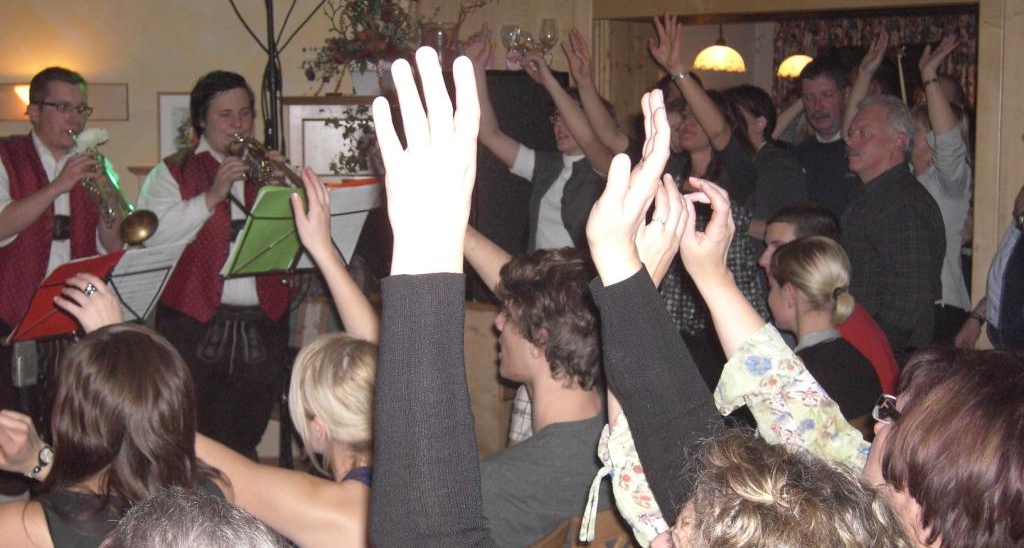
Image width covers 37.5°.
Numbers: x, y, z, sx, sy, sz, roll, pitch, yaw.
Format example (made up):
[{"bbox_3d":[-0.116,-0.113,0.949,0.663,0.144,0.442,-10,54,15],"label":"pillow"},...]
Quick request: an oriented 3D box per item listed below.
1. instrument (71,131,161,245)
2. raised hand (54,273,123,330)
[{"bbox_3d":[-1.185,-0.260,4.366,0.130,0.165,0.490,-6,42,-42],"label":"instrument"},{"bbox_3d":[-0.686,0.050,2.450,0.110,0.100,0.090,-4,8,-30],"label":"raised hand"}]

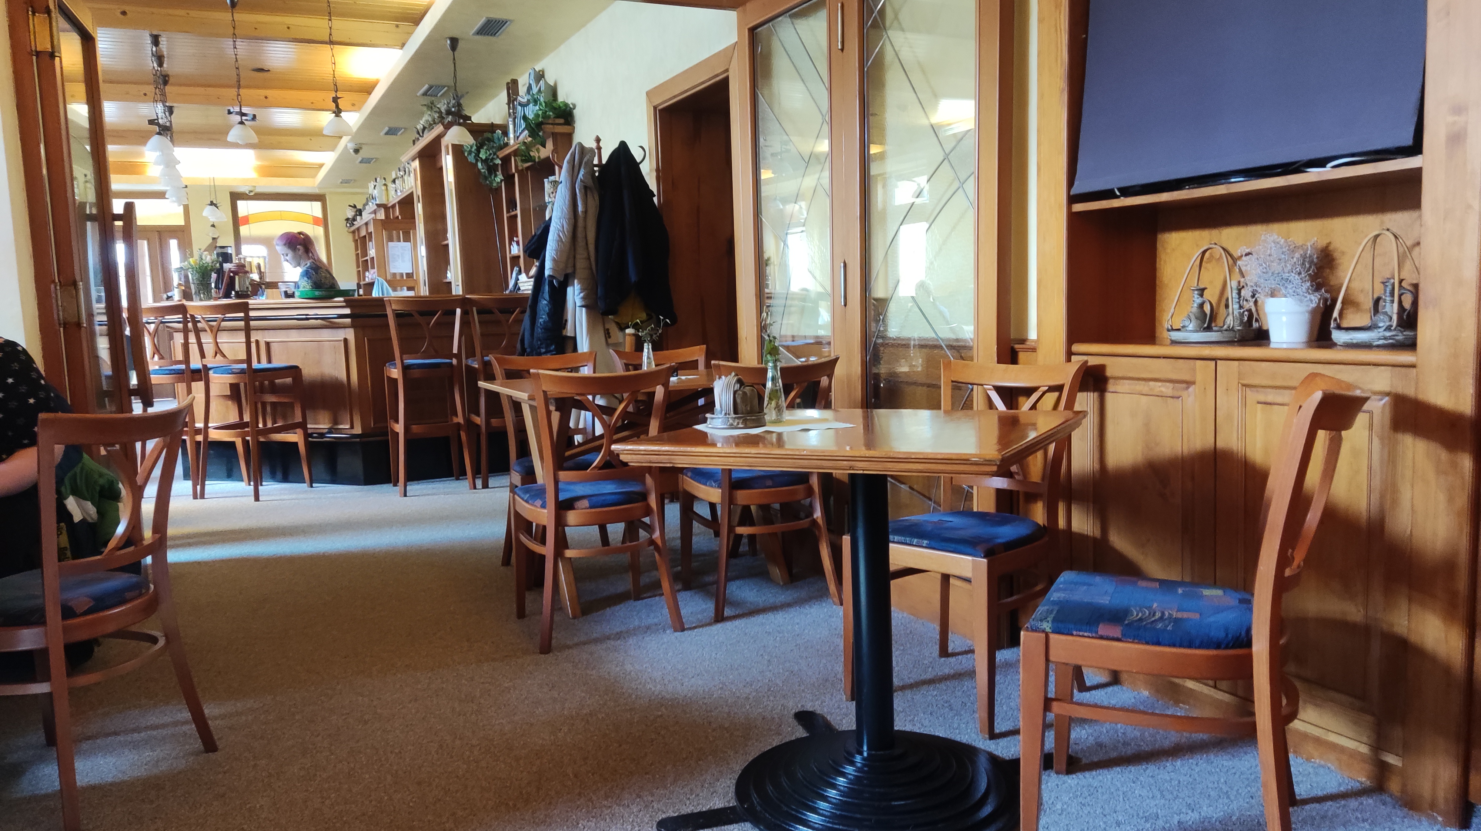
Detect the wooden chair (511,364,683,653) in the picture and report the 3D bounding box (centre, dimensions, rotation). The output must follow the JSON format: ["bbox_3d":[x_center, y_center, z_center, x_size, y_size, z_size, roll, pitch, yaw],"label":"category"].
[{"bbox_3d":[-0.474,0.267,3.485,0.460,0.875,0.555,-4,7,-24],"label":"wooden chair"}]

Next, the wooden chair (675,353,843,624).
[{"bbox_3d":[0.068,0.222,3.749,0.460,0.875,0.555,-4,7,-20],"label":"wooden chair"}]

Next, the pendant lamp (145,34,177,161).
[{"bbox_3d":[-3.871,-2.129,7.132,0.190,0.802,0.190,-4,6,-26],"label":"pendant lamp"}]

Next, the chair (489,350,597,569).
[{"bbox_3d":[-0.720,0.182,4.308,0.460,0.875,0.555,-5,7,-27],"label":"chair"}]

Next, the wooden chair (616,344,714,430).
[{"bbox_3d":[-0.248,0.149,4.392,0.450,0.840,0.510,-4,6,-26],"label":"wooden chair"}]

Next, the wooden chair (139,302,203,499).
[{"bbox_3d":[-3.280,-0.095,6.335,0.440,1.125,0.530,1,7,19],"label":"wooden chair"}]

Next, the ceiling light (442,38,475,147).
[{"bbox_3d":[-1.750,-1.993,6.575,0.195,0.645,0.195,-4,6,-26],"label":"ceiling light"}]

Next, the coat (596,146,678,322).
[{"bbox_3d":[-0.490,-0.857,5.000,0.380,0.850,0.270,-3,6,-12],"label":"coat"}]

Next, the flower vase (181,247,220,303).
[{"bbox_3d":[-3.587,-0.933,7.100,0.250,0.370,0.250,-2,6,0],"label":"flower vase"}]

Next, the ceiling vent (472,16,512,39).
[{"bbox_3d":[-1.465,-2.298,6.308,0.160,0.030,0.430,-4,6,-26],"label":"ceiling vent"}]

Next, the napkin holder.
[{"bbox_3d":[-0.009,-0.035,2.257,0.127,0.111,0.127,2,7,28],"label":"napkin holder"}]

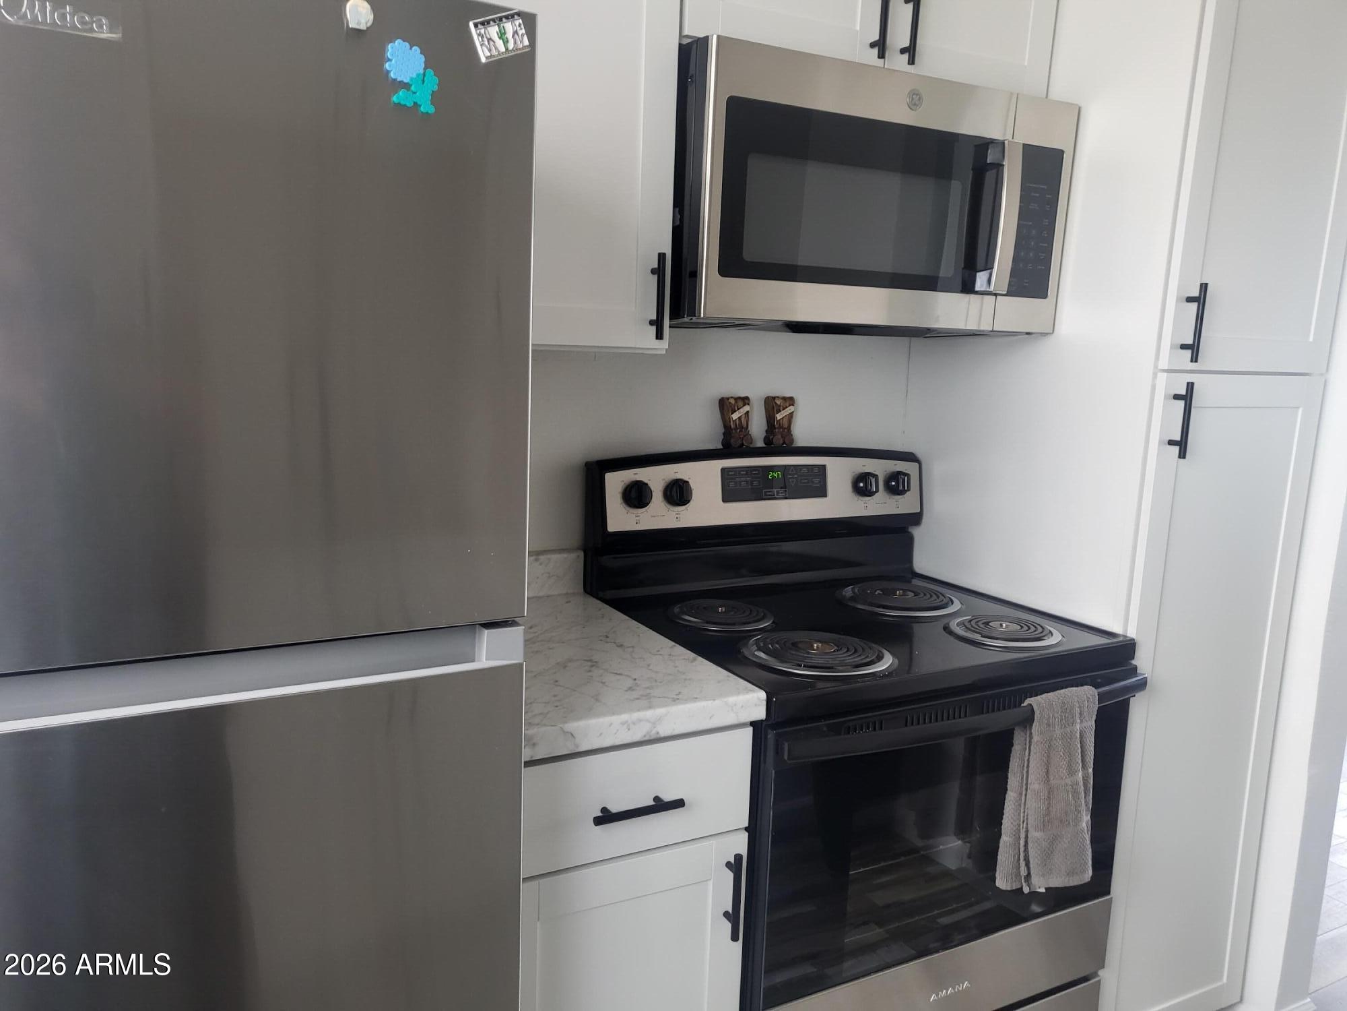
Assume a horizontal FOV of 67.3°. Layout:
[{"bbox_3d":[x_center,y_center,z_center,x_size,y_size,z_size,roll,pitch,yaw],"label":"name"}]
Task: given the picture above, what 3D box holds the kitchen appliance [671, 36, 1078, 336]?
[{"bbox_3d":[0.298,-0.517,1.820,0.756,0.414,0.435,-3,10,-28],"label":"kitchen appliance"}]

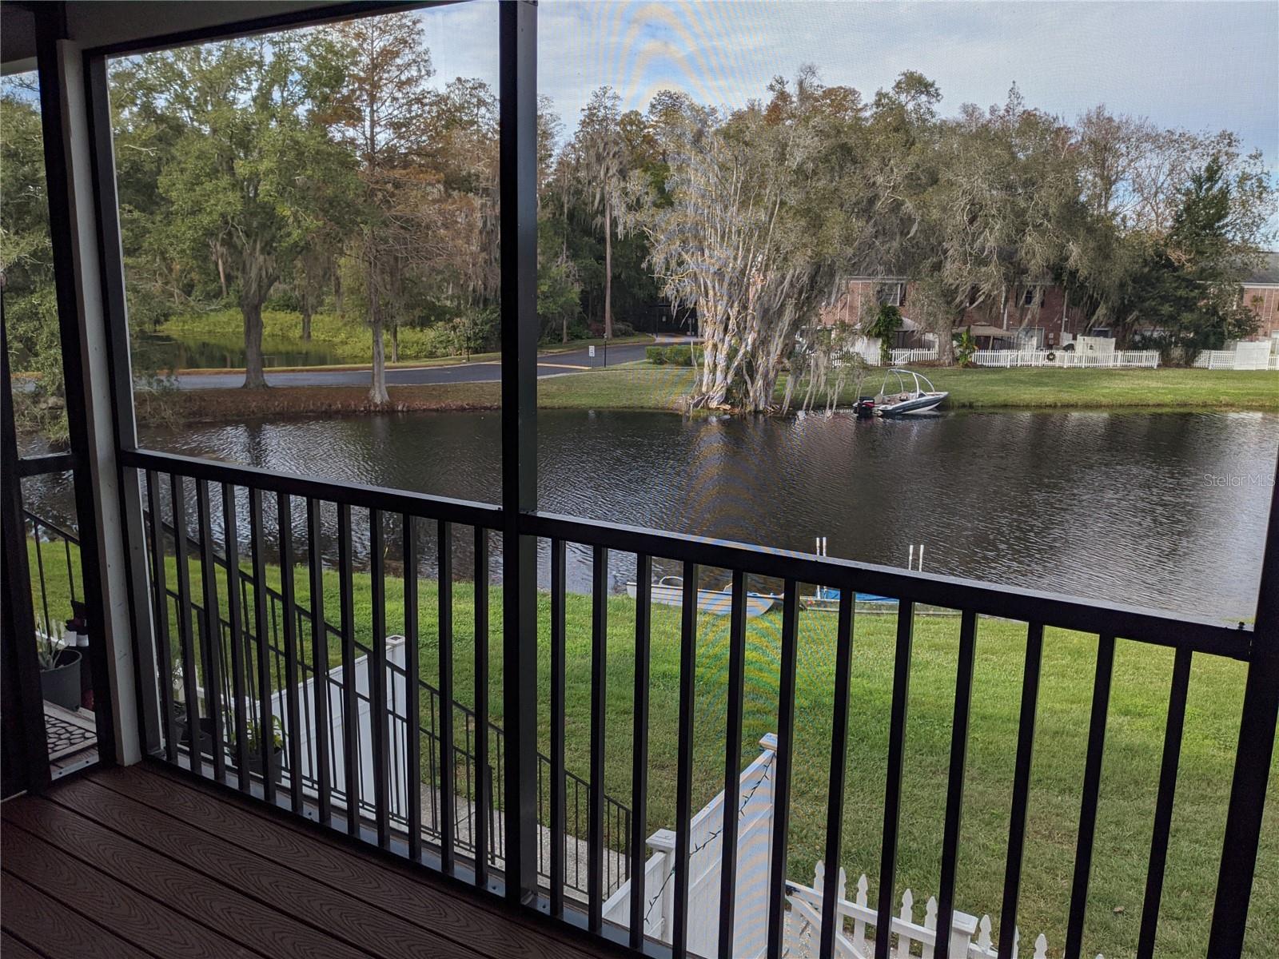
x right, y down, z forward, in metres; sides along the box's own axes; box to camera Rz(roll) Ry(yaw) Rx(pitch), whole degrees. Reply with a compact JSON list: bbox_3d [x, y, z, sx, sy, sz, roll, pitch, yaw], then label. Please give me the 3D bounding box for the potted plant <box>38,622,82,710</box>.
[{"bbox_3d":[-2.562,0.818,4.323,0.278,0.387,0.278,7,12,30],"label":"potted plant"}]

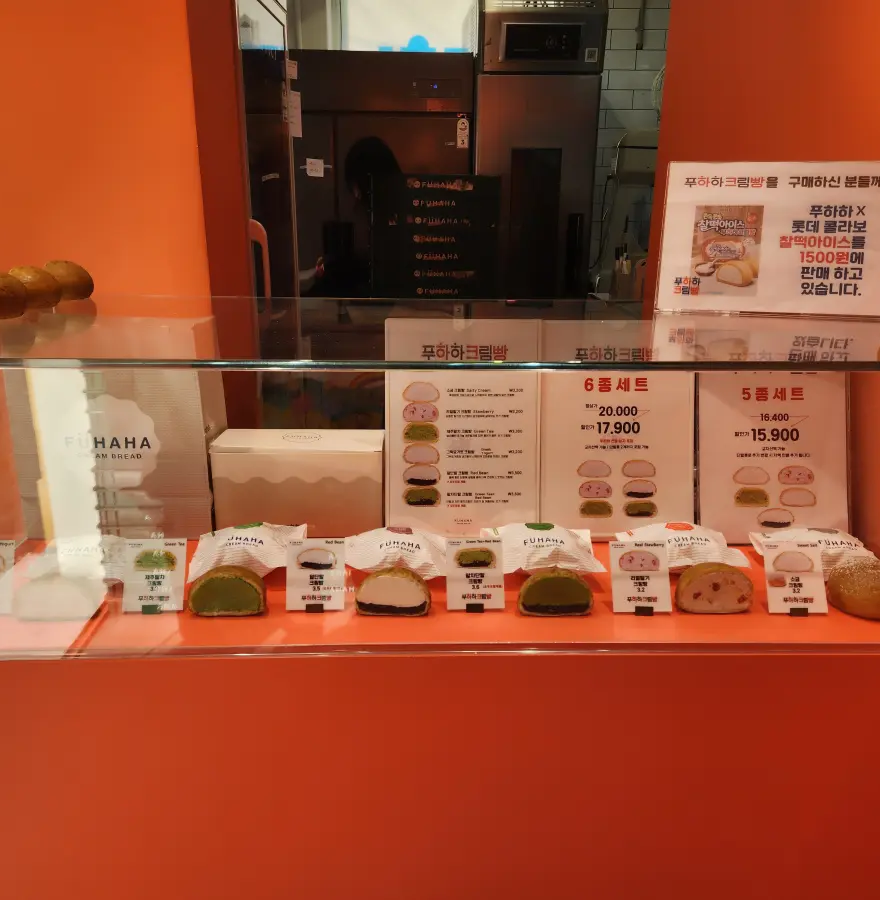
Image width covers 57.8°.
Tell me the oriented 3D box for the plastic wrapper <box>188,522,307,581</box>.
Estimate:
[{"bbox_3d":[-0.237,0.122,0.982,0.132,0.060,0.108,-5,18,-17],"label":"plastic wrapper"}]

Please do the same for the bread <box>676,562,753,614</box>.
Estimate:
[{"bbox_3d":[0.312,0.156,0.925,0.083,0.054,0.050,-1,17,-6],"label":"bread"}]

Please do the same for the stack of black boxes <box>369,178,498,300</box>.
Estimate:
[{"bbox_3d":[-0.011,-0.509,1.902,0.292,0.265,0.250,0,17,-3],"label":"stack of black boxes"}]

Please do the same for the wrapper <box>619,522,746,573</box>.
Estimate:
[{"bbox_3d":[0.305,0.124,1.019,0.150,0.058,0.105,0,17,-1],"label":"wrapper"}]

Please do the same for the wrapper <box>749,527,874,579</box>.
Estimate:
[{"bbox_3d":[0.481,0.126,1.019,0.145,0.058,0.100,4,18,12],"label":"wrapper"}]

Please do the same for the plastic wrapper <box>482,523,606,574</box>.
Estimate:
[{"bbox_3d":[0.131,0.123,0.998,0.138,0.060,0.110,-2,17,-8],"label":"plastic wrapper"}]

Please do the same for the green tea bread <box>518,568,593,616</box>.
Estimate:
[{"bbox_3d":[0.131,0.157,0.920,0.083,0.051,0.050,0,17,-1],"label":"green tea bread"}]

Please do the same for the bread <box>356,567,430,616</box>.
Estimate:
[{"bbox_3d":[-0.053,0.153,0.905,0.083,0.053,0.050,0,17,-3],"label":"bread"}]

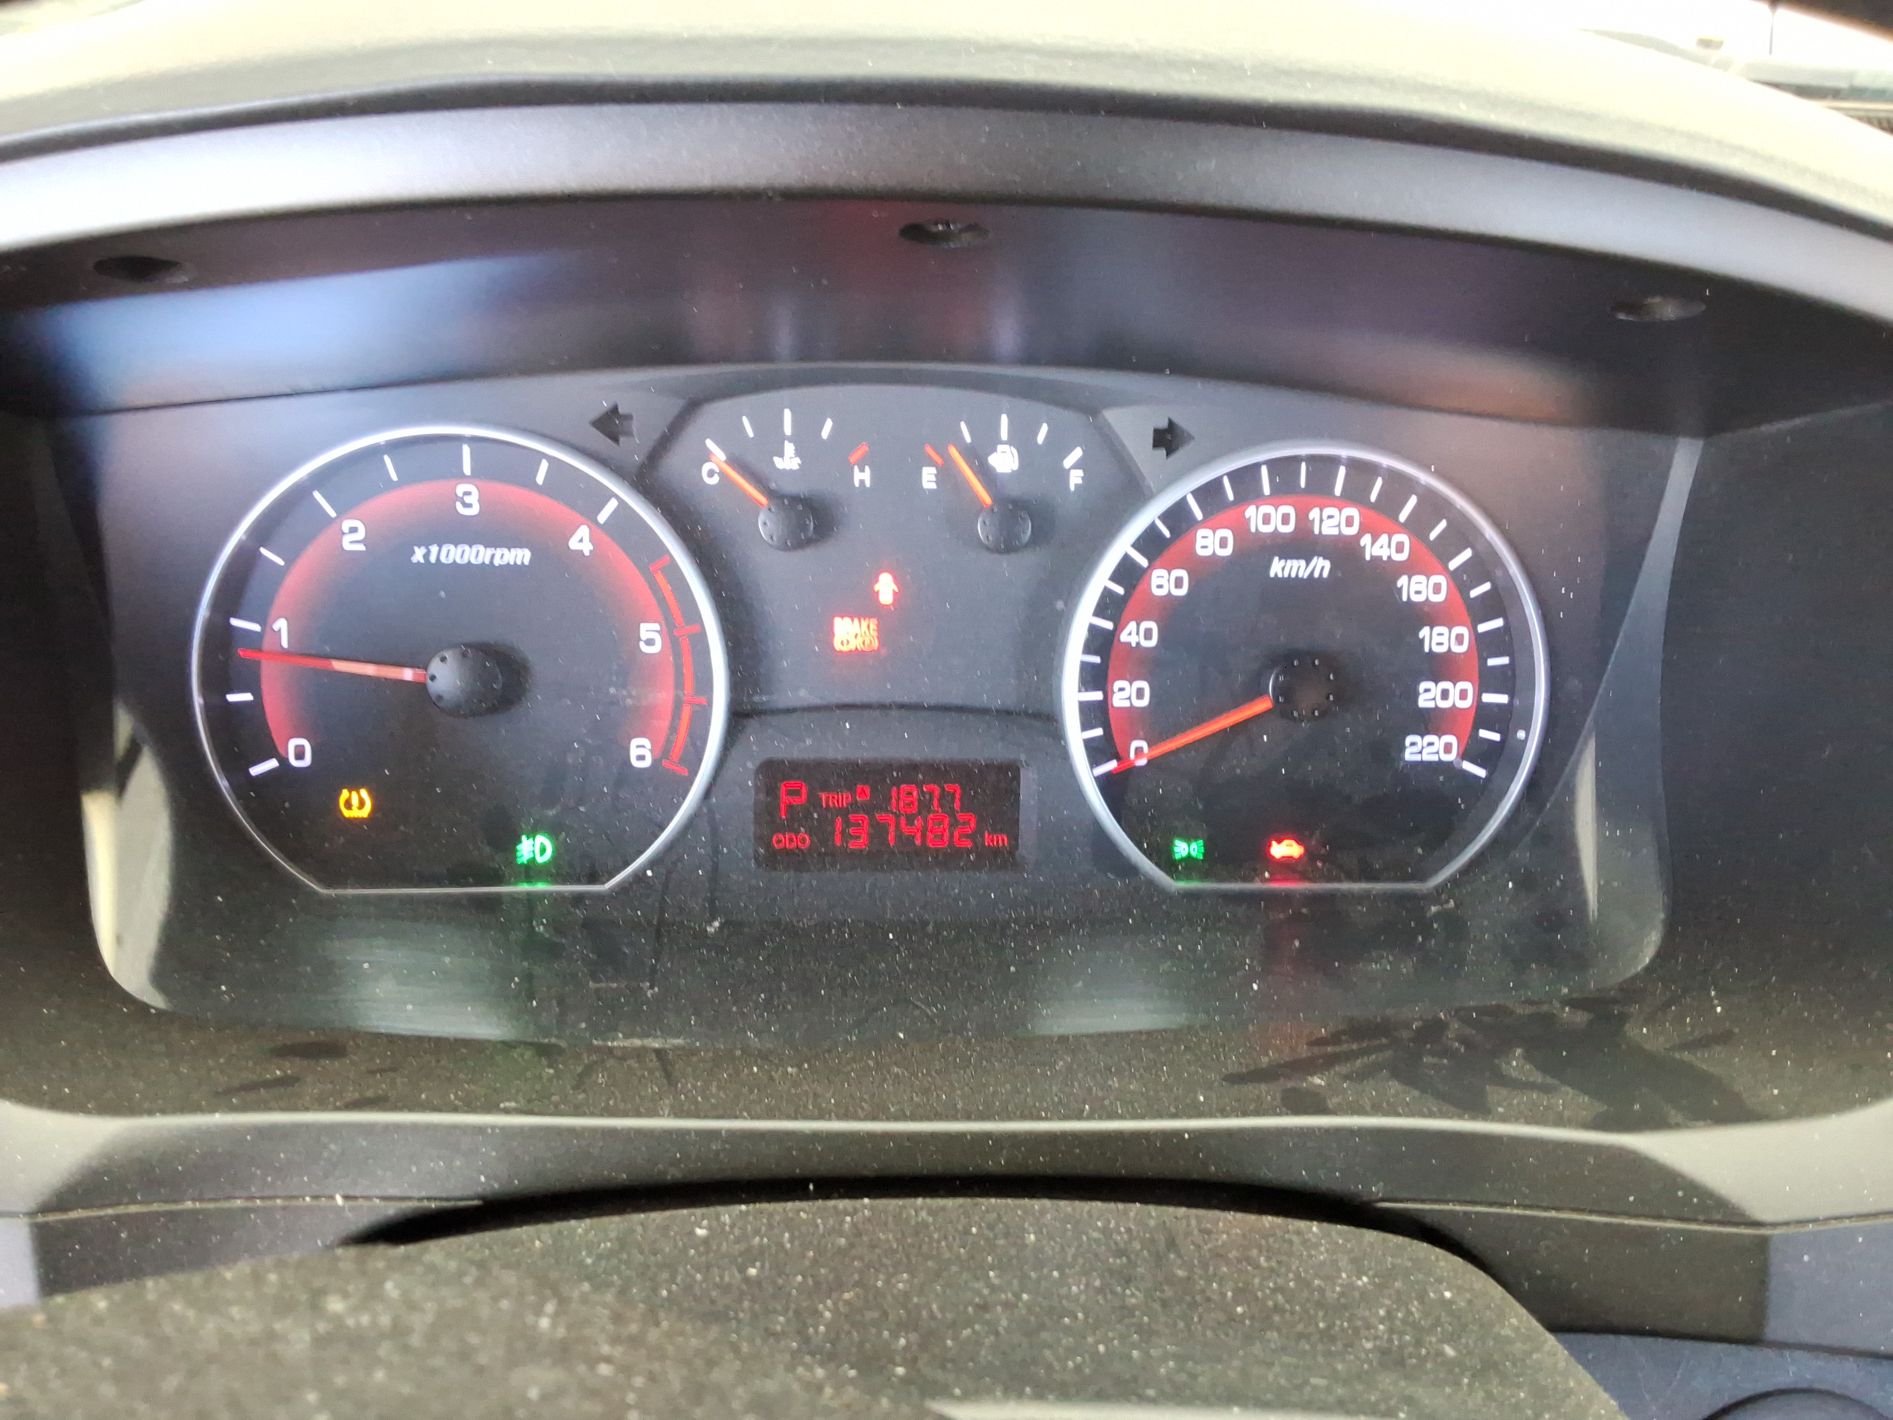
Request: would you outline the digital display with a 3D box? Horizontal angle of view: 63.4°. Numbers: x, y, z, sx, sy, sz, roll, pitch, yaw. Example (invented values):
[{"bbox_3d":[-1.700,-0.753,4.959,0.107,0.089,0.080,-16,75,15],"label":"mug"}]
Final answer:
[{"bbox_3d":[-0.013,0.023,0.339,0.058,0.024,0.007,0,7,-6],"label":"digital display"}]

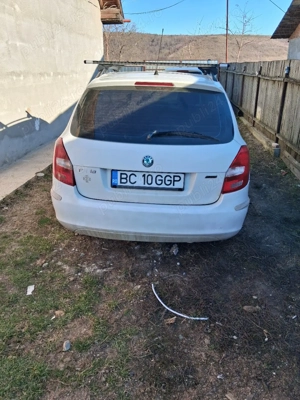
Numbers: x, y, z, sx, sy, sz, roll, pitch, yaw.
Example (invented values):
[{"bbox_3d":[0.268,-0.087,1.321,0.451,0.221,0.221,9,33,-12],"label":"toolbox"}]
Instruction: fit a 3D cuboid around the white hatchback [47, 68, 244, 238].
[{"bbox_3d":[0.113,-0.874,4.100,1.650,1.510,4.200,3,23,3],"label":"white hatchback"}]

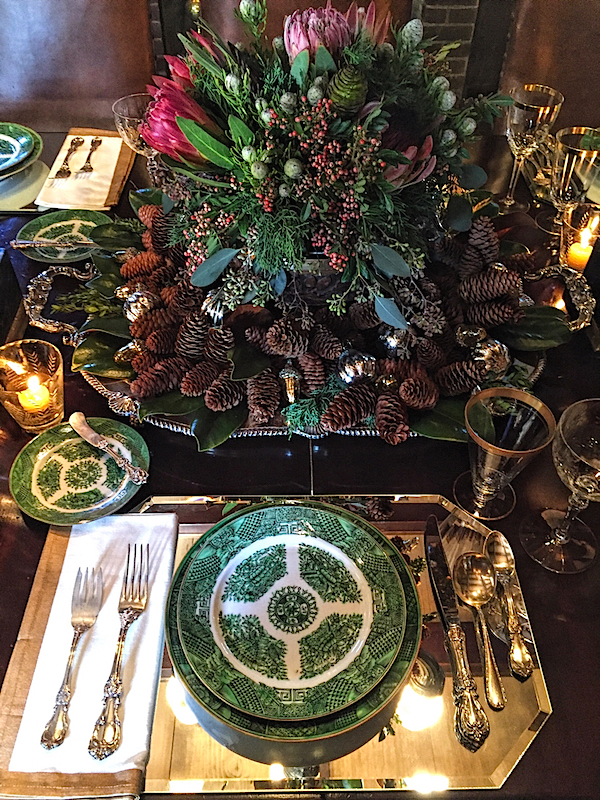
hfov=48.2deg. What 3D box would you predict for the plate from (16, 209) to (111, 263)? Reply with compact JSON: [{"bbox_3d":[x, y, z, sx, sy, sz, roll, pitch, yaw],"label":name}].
[{"bbox_3d":[-0.392,-0.271,1.129,0.160,0.022,0.160,0,47,0],"label":"plate"}]

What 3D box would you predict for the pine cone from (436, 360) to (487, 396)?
[{"bbox_3d":[0.202,-0.028,0.832,0.078,0.041,0.041,-20,50,-18],"label":"pine cone"}]

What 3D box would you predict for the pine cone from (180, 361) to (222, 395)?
[{"bbox_3d":[-0.122,-0.031,0.852,0.036,0.036,0.065,33,66,27],"label":"pine cone"}]

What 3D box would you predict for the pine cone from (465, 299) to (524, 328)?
[{"bbox_3d":[0.273,-0.122,0.940,0.076,0.039,0.039,9,47,8],"label":"pine cone"}]

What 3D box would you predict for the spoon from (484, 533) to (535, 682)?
[{"bbox_3d":[0.203,0.194,0.652,0.031,0.022,0.154,2,46,1],"label":"spoon"}]

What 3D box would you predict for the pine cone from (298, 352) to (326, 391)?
[{"bbox_3d":[0.015,-0.034,0.862,0.036,0.036,0.066,-4,54,-4],"label":"pine cone"}]

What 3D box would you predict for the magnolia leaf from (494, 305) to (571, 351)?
[{"bbox_3d":[0.322,-0.100,0.932,0.122,0.024,0.072,1,63,1],"label":"magnolia leaf"}]

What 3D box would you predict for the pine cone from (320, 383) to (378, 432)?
[{"bbox_3d":[0.060,0.008,0.819,0.080,0.041,0.041,-35,55,-24],"label":"pine cone"}]

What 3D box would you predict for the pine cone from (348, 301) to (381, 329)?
[{"bbox_3d":[0.094,-0.121,0.922,0.066,0.038,0.038,-32,54,-33],"label":"pine cone"}]

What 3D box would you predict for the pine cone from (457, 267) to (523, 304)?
[{"bbox_3d":[0.268,-0.162,0.942,0.090,0.049,0.049,-9,47,-9],"label":"pine cone"}]

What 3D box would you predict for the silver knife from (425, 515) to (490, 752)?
[{"bbox_3d":[0.147,0.215,0.660,0.026,0.014,0.242,0,46,-1],"label":"silver knife"}]

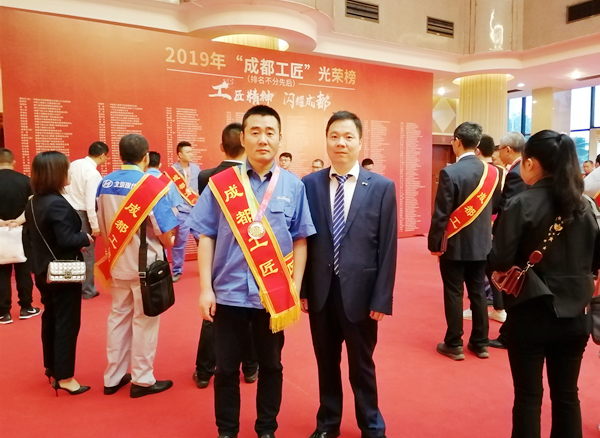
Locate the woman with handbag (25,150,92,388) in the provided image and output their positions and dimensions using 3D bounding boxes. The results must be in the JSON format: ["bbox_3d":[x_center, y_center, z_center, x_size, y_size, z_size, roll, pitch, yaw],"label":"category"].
[{"bbox_3d":[-1.527,0.349,2.883,0.380,1.540,0.430,-4,7,-32],"label":"woman with handbag"}]

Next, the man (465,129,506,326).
[{"bbox_3d":[1.733,0.092,4.224,0.480,1.730,0.340,-4,7,-28],"label":"man"}]

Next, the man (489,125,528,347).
[{"bbox_3d":[1.708,0.176,3.578,0.360,1.700,0.500,5,8,40],"label":"man"}]

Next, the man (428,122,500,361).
[{"bbox_3d":[1.254,0.172,3.401,0.540,1.750,0.360,-3,6,-22],"label":"man"}]

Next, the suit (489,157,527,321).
[{"bbox_3d":[1.708,0.260,3.587,0.340,1.410,0.500,5,8,40],"label":"suit"}]

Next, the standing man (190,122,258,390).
[{"bbox_3d":[-0.460,0.251,2.945,0.520,1.710,0.340,0,6,0],"label":"standing man"}]

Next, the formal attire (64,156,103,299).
[{"bbox_3d":[-2.448,0.103,5.124,0.480,1.550,0.360,6,8,45],"label":"formal attire"}]

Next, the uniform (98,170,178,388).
[{"bbox_3d":[-1.022,0.374,2.852,0.520,1.410,0.360,3,7,30],"label":"uniform"}]

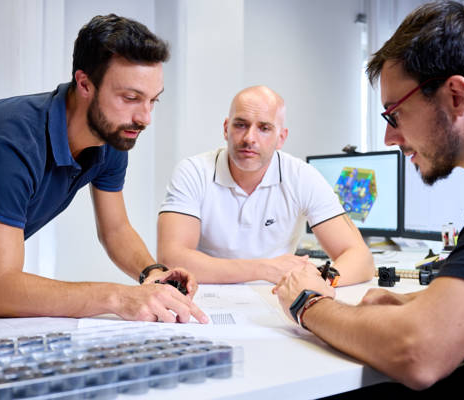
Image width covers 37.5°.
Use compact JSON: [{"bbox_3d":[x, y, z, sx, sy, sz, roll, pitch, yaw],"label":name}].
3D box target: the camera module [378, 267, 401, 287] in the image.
[{"bbox_3d":[0.387,0.190,1.680,0.042,0.048,0.037,0,0,37],"label":"camera module"}]

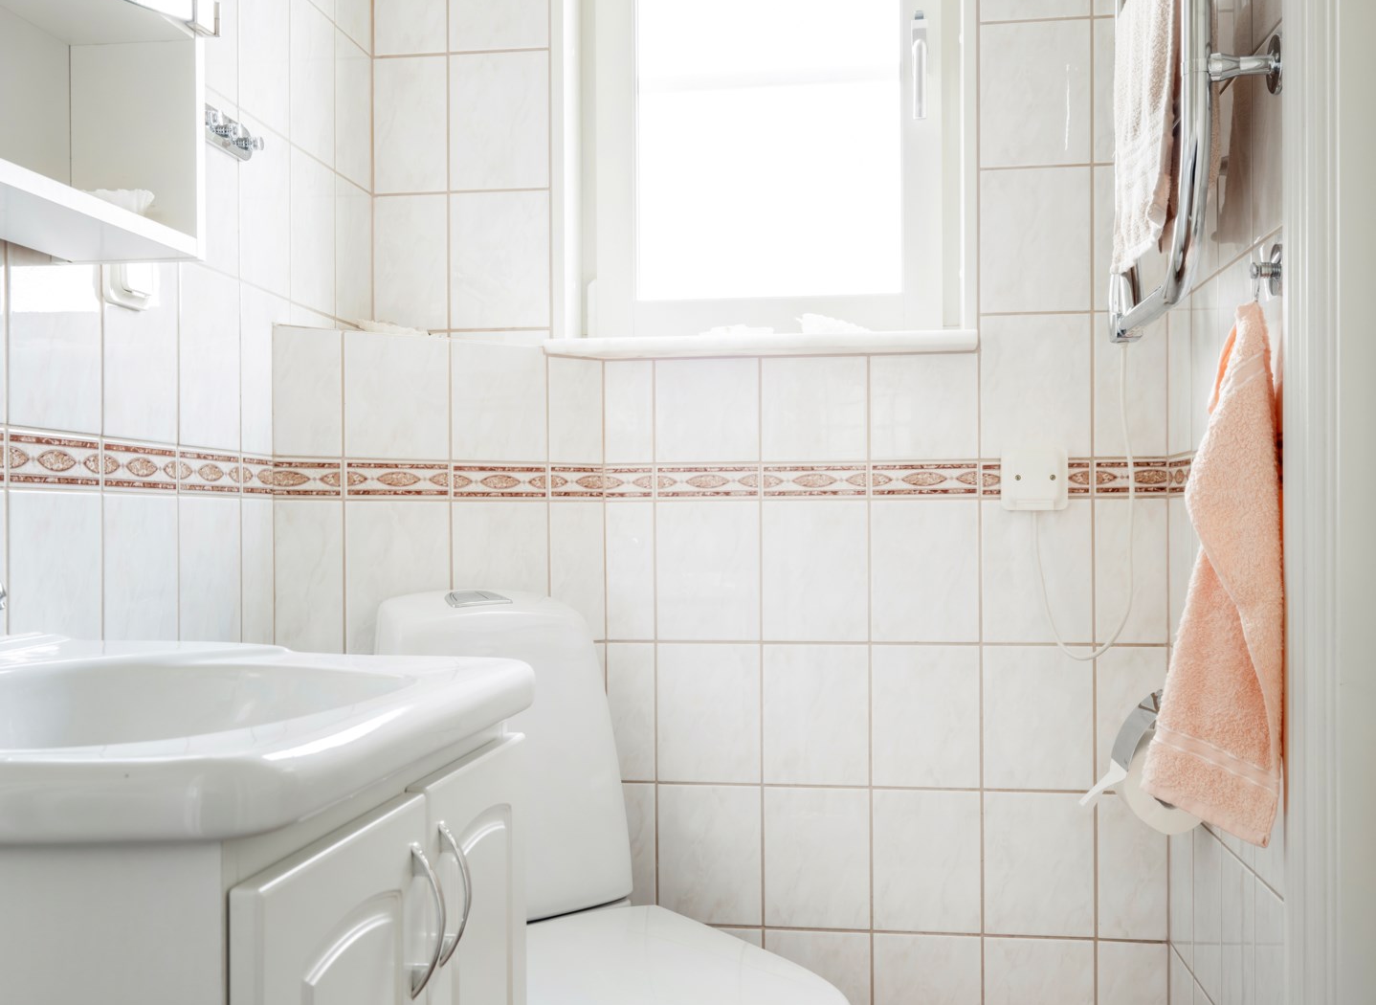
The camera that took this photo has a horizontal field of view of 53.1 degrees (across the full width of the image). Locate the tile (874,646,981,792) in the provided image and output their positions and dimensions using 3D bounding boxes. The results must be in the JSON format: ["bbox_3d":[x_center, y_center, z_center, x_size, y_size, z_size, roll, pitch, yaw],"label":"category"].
[{"bbox_3d":[0.333,0.298,1.922,0.149,0.199,0.010,0,0,8],"label":"tile"}]

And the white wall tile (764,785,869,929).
[{"bbox_3d":[0.182,0.502,1.953,0.149,0.198,0.010,0,0,8],"label":"white wall tile"}]

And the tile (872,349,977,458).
[{"bbox_3d":[0.331,-0.132,1.921,0.149,0.145,0.010,0,0,8],"label":"tile"}]

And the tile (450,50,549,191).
[{"bbox_3d":[-0.273,-0.556,2.002,0.149,0.199,0.009,0,0,8],"label":"tile"}]

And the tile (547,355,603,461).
[{"bbox_3d":[-0.160,-0.130,1.955,0.092,0.146,0.010,0,0,-38],"label":"tile"}]

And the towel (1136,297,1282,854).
[{"bbox_3d":[0.518,0.062,1.386,0.111,0.515,0.237,0,0,8],"label":"towel"}]

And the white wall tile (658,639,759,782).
[{"bbox_3d":[0.030,0.300,1.974,0.149,0.199,0.010,0,0,8],"label":"white wall tile"}]

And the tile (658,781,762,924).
[{"bbox_3d":[0.032,0.498,1.957,0.149,0.199,0.009,0,0,8],"label":"tile"}]

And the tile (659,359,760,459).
[{"bbox_3d":[0.029,-0.130,1.962,0.150,0.149,0.009,0,0,8],"label":"tile"}]

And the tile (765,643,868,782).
[{"bbox_3d":[0.182,0.299,1.941,0.150,0.199,0.009,0,0,8],"label":"tile"}]

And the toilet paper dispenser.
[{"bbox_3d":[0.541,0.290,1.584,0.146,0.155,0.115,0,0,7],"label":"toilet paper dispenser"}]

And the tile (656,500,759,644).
[{"bbox_3d":[0.030,0.097,1.957,0.149,0.199,0.009,0,0,8],"label":"tile"}]

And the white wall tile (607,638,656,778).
[{"bbox_3d":[-0.080,0.300,1.980,0.070,0.199,0.010,0,0,8],"label":"white wall tile"}]

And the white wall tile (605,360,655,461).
[{"bbox_3d":[-0.084,-0.132,1.990,0.068,0.146,0.010,0,0,8],"label":"white wall tile"}]

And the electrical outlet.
[{"bbox_3d":[0.477,-0.032,1.894,0.090,0.087,0.030,0,0,8],"label":"electrical outlet"}]

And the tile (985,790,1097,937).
[{"bbox_3d":[0.484,0.499,1.901,0.149,0.199,0.010,0,0,8],"label":"tile"}]

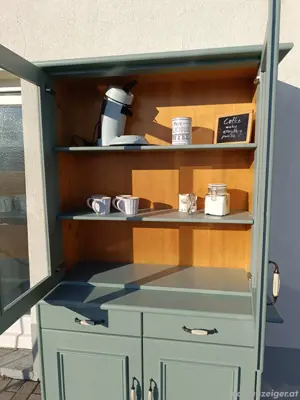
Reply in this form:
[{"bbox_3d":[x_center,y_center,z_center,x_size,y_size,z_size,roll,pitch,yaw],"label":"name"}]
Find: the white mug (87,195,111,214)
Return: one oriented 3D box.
[{"bbox_3d":[-0.277,0.030,1.565,0.088,0.089,0.115,5,10,37],"label":"white mug"}]

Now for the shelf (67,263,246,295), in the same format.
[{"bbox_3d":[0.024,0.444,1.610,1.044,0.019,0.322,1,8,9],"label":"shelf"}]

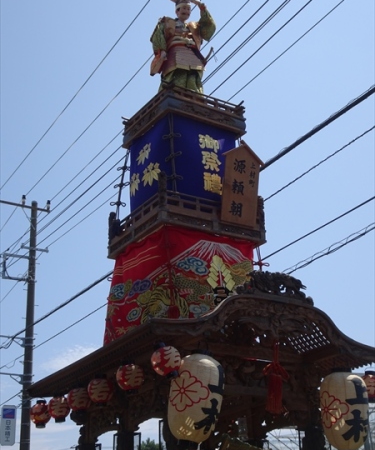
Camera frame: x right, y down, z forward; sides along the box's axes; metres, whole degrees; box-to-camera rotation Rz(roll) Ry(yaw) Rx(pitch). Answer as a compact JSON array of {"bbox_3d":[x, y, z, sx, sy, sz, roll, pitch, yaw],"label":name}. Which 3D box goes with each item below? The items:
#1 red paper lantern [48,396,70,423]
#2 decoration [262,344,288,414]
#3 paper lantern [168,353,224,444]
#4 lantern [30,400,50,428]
[{"bbox_3d":[-1.531,2.210,8.650,0.260,0.325,0.260,12,-26,-31],"label":"red paper lantern"},{"bbox_3d":[0.803,1.401,6.591,0.246,0.676,0.154,12,-26,-32],"label":"decoration"},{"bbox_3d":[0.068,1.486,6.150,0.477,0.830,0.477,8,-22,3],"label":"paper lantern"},{"bbox_3d":[-1.826,2.349,9.000,0.260,0.325,0.260,-2,-22,-1],"label":"lantern"}]

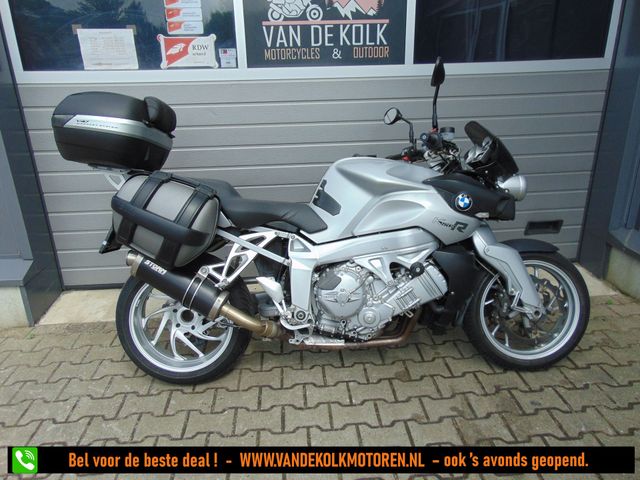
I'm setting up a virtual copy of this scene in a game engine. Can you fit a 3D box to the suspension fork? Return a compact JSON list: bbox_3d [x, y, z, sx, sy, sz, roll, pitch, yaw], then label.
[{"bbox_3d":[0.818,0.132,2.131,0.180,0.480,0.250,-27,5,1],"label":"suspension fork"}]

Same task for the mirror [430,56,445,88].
[{"bbox_3d":[0.439,-0.631,1.731,0.050,0.100,0.125,7,7,14],"label":"mirror"}]

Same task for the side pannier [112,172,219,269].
[{"bbox_3d":[-0.603,-0.079,1.828,0.400,0.350,0.240,18,4,-3],"label":"side pannier"}]

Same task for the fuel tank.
[{"bbox_3d":[0.289,-0.191,2.110,0.740,0.360,0.440,2,5,-2],"label":"fuel tank"}]

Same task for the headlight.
[{"bbox_3d":[0.866,-0.239,2.102,0.135,0.130,0.180,-2,5,-1],"label":"headlight"}]

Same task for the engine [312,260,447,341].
[{"bbox_3d":[0.247,0.229,2.143,0.600,0.380,0.430,-2,5,-1],"label":"engine"}]

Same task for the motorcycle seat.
[{"bbox_3d":[-0.295,-0.162,2.096,0.680,0.240,0.300,4,5,-2],"label":"motorcycle seat"}]

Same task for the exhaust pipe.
[{"bbox_3d":[-0.473,0.224,1.932,0.670,0.155,0.150,29,3,-4],"label":"exhaust pipe"}]

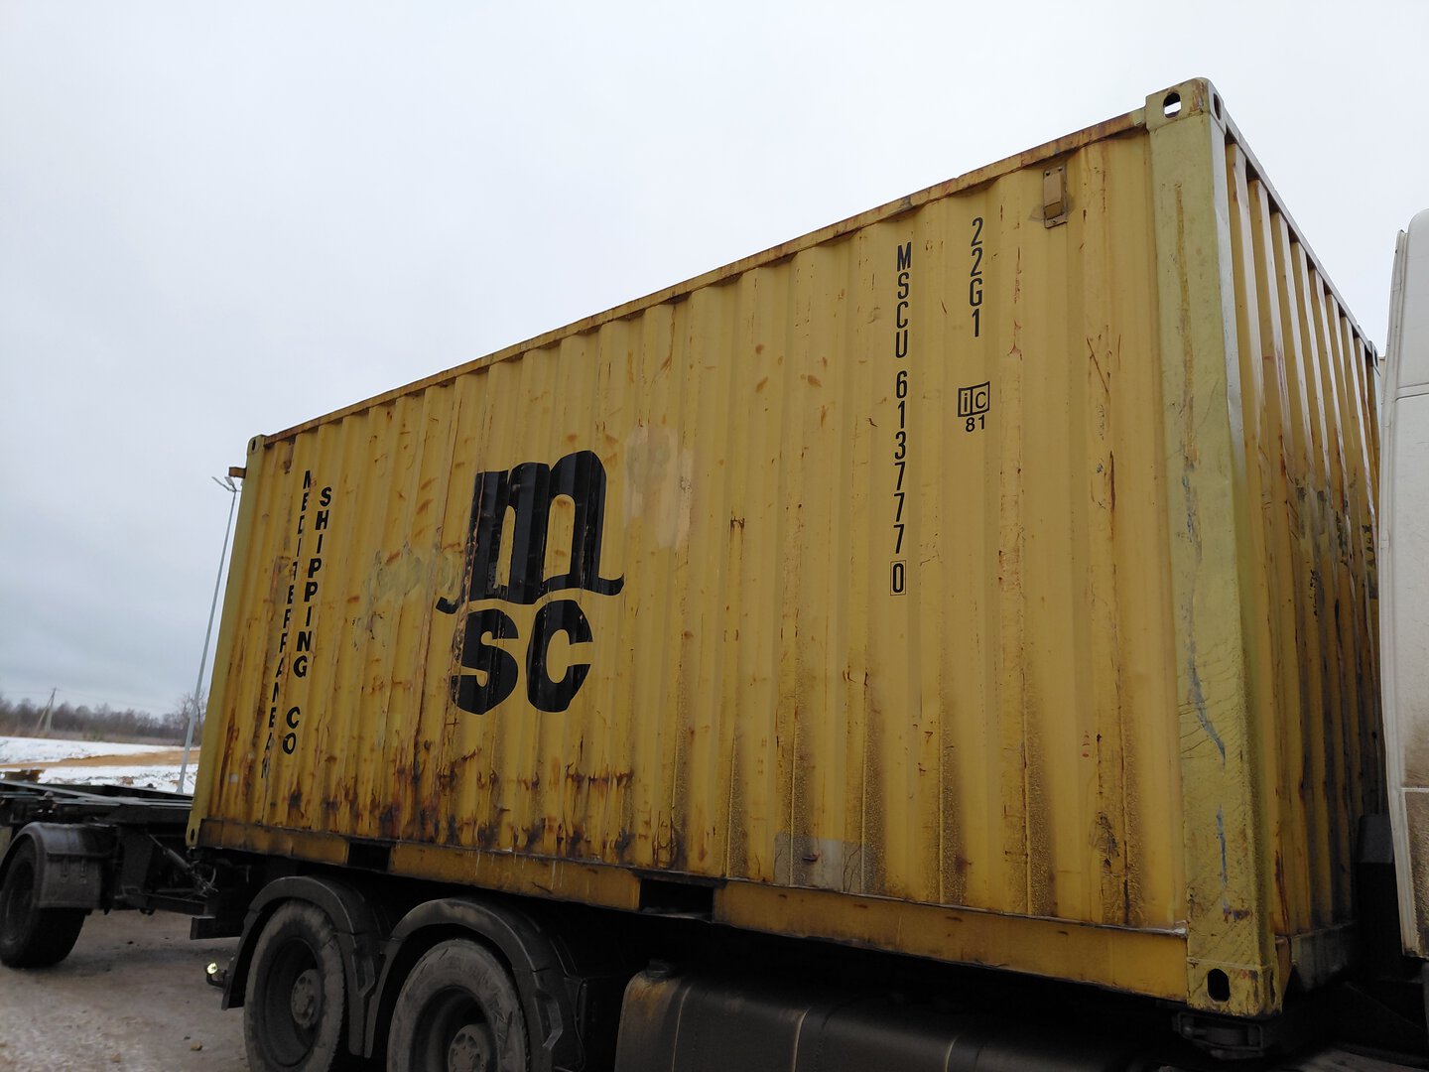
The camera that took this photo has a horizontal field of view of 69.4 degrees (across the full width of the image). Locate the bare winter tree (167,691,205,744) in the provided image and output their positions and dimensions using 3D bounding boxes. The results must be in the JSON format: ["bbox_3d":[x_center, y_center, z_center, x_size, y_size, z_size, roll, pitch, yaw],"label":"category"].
[{"bbox_3d":[-71.520,24.680,140.890,6.400,7.650,6.000,9,-15,-25],"label":"bare winter tree"}]

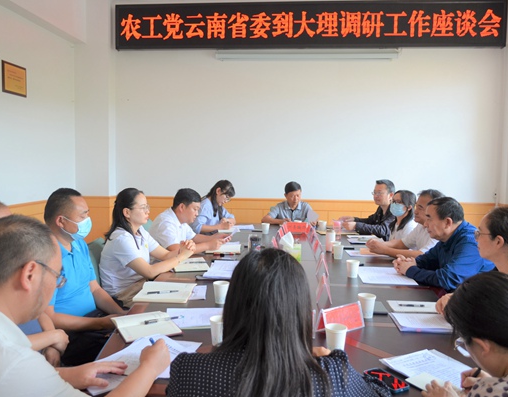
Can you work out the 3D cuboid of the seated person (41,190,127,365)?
[{"bbox_3d":[-0.806,0.584,2.178,0.700,1.270,0.520,1,4,5],"label":"seated person"}]

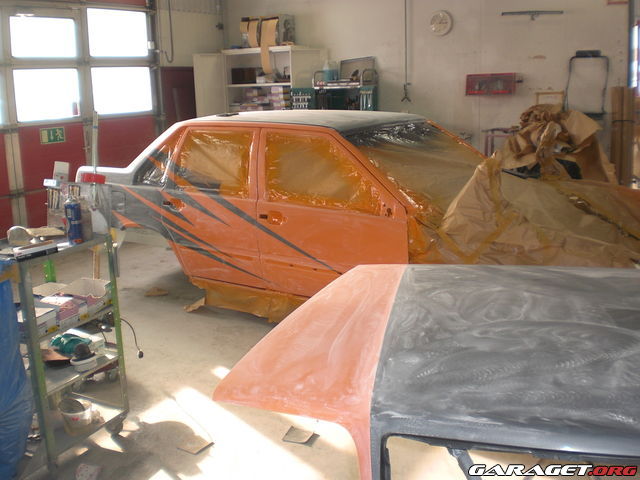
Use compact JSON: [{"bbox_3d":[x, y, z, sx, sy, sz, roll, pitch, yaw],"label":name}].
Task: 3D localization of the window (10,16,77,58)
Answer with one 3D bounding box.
[{"bbox_3d":[-2.674,-1.965,6.482,0.050,0.368,0.746,6,16,29],"label":"window"}]

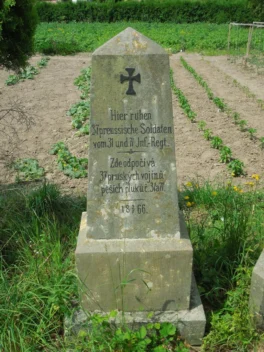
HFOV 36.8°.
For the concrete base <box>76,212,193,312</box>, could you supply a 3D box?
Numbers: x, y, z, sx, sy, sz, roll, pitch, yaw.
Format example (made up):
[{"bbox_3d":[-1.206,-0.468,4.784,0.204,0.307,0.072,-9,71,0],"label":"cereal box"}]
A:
[{"bbox_3d":[0.011,0.402,1.969,0.515,0.376,0.349,-1,25,-1],"label":"concrete base"}]

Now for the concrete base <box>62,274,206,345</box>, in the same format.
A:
[{"bbox_3d":[0.014,0.644,2.082,0.647,0.158,0.482,-1,25,-1],"label":"concrete base"}]

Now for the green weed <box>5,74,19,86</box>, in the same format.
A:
[{"bbox_3d":[-2.400,-1.902,7.900,0.280,0.190,0.280,-8,26,-15],"label":"green weed"}]

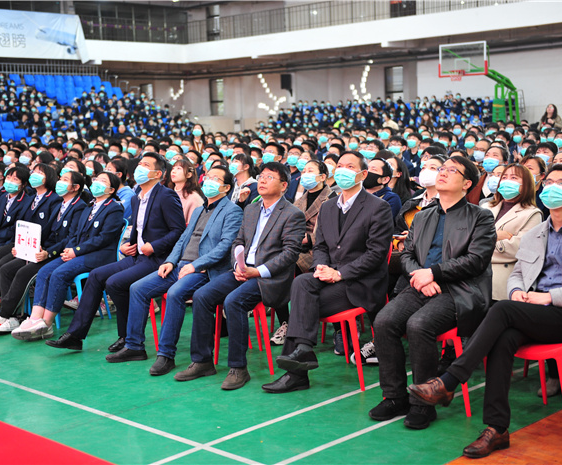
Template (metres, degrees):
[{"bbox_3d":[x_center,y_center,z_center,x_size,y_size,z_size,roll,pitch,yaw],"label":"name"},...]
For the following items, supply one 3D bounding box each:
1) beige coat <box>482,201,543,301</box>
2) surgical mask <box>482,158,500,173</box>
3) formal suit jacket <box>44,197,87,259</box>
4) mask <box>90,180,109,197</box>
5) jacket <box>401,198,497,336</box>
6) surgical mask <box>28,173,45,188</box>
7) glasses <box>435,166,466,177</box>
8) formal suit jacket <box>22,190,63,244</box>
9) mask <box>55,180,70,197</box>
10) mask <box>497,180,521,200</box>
[{"bbox_3d":[1.406,0.125,5.651,0.470,0.680,0.420,3,8,34],"label":"beige coat"},{"bbox_3d":[1.648,-0.521,7.300,0.135,0.125,0.085,4,-2,41],"label":"surgical mask"},{"bbox_3d":[-1.714,0.003,7.423,0.440,0.580,0.450,5,9,44],"label":"formal suit jacket"},{"bbox_3d":[-1.359,-0.326,6.954,0.135,0.125,0.085,3,-4,36],"label":"mask"},{"bbox_3d":[0.905,0.172,4.936,0.520,0.690,0.460,4,9,44],"label":"jacket"},{"bbox_3d":[-2.038,-0.433,7.769,0.140,0.120,0.085,2,-9,31],"label":"surgical mask"},{"bbox_3d":[0.885,-0.304,4.809,0.140,0.045,0.140,5,-11,46],"label":"glasses"},{"bbox_3d":[-1.949,-0.046,7.694,0.450,0.570,0.400,4,9,44],"label":"formal suit jacket"},{"bbox_3d":[-1.690,-0.341,7.226,0.140,0.115,0.100,5,-3,44],"label":"mask"},{"bbox_3d":[1.397,-0.254,5.698,0.145,0.120,0.090,3,-2,35],"label":"mask"}]

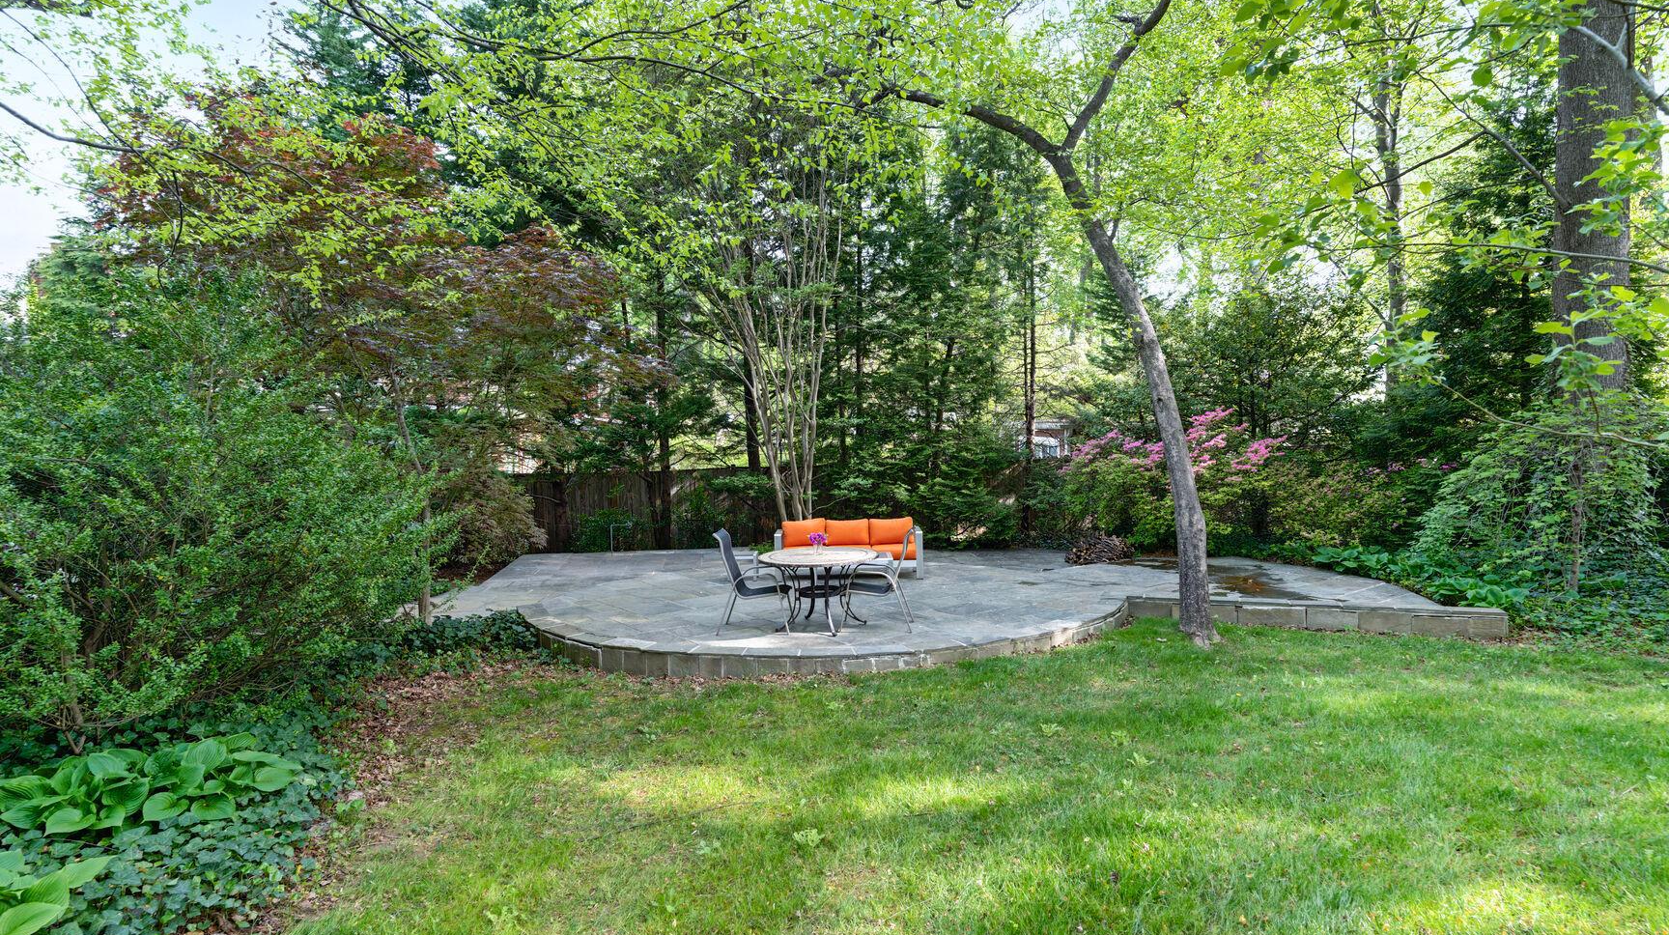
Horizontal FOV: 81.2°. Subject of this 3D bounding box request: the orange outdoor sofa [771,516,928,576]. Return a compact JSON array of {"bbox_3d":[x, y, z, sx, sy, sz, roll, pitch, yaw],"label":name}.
[{"bbox_3d":[0.194,1.065,12.877,1.920,0.730,0.760,-2,3,1],"label":"orange outdoor sofa"}]

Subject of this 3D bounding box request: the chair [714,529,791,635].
[{"bbox_3d":[-0.796,1.139,9.773,0.730,0.980,0.580,-1,3,4],"label":"chair"}]

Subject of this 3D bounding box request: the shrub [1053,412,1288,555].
[{"bbox_3d":[5.056,0.154,14.889,3.200,2.100,2.100,-1,3,10],"label":"shrub"}]

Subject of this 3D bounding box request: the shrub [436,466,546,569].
[{"bbox_3d":[-5.283,0.705,14.954,1.750,1.550,1.600,-2,3,-11],"label":"shrub"}]

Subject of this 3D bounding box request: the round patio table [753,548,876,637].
[{"bbox_3d":[-0.146,1.250,9.790,1.210,0.720,1.210,-2,3,0],"label":"round patio table"}]

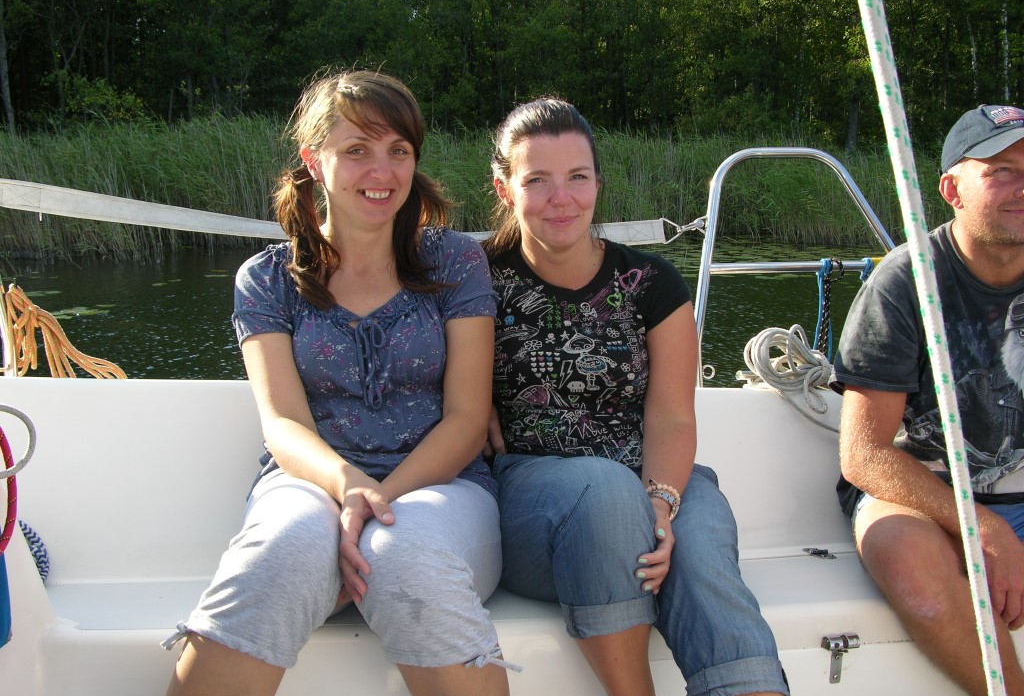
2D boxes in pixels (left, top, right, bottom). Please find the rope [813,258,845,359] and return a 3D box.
[{"bbox_3d":[0.648,-0.077,2.120,0.065,0.210,0.065,-2,9,0],"label":"rope"}]

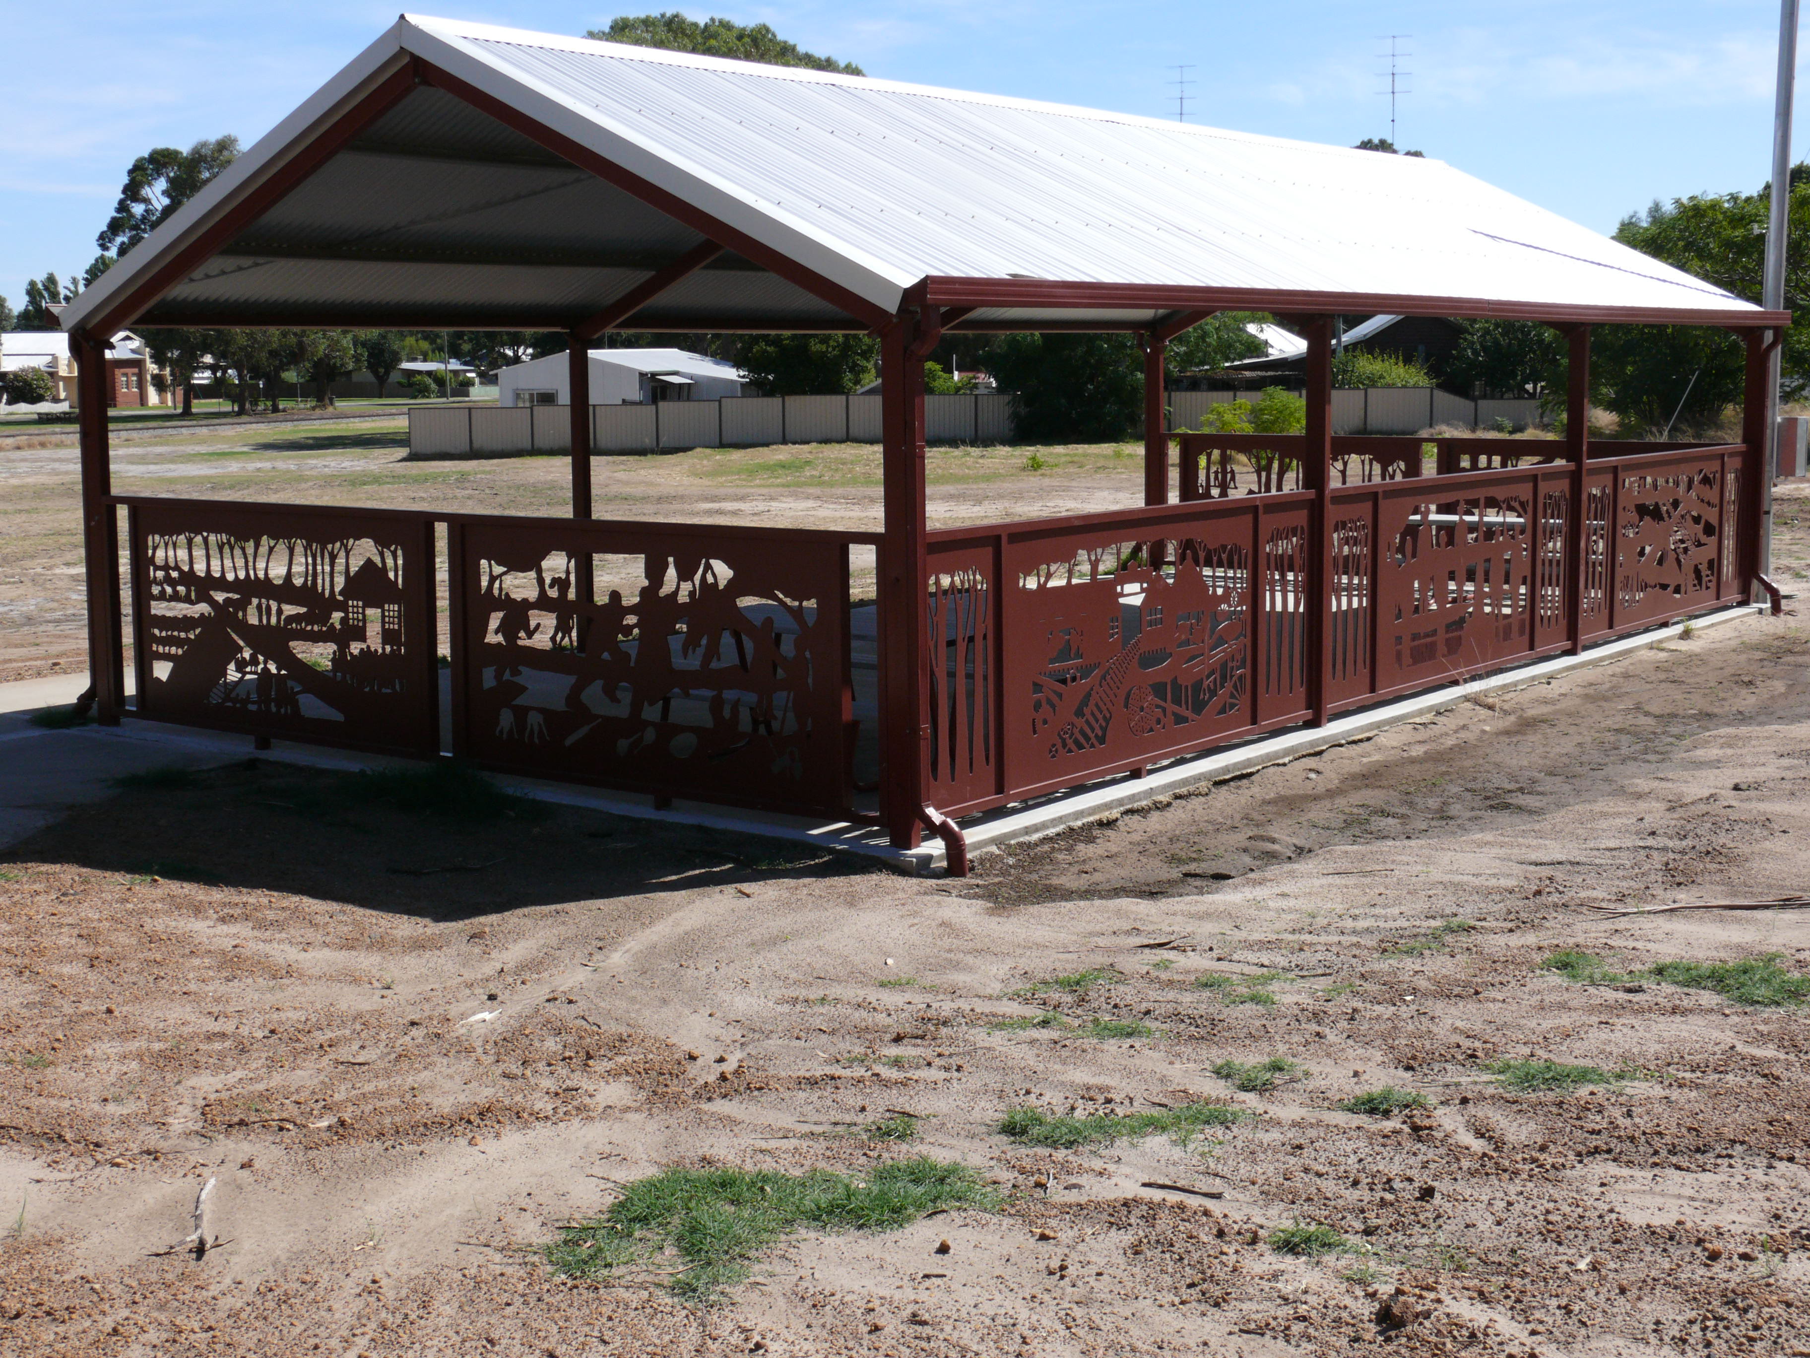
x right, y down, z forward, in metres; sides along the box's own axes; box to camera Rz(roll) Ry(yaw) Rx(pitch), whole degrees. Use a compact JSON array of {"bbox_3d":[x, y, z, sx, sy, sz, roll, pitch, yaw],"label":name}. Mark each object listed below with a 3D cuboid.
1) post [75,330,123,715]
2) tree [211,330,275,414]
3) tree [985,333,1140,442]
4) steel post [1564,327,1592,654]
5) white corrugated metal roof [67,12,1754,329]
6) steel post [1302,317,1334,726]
[{"bbox_3d":[-4.802,-0.898,13.776,0.125,2.400,0.070,5,10,37],"label":"post"},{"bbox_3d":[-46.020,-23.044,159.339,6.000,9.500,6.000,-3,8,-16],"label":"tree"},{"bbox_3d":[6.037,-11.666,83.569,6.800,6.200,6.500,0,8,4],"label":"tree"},{"bbox_3d":[4.815,-1.370,16.477,0.125,2.400,0.070,5,10,37],"label":"steel post"},{"bbox_3d":[1.229,-3.296,16.519,6.289,1.538,12.380,6,10,37],"label":"white corrugated metal roof"},{"bbox_3d":[2.398,-0.905,13.330,0.125,2.400,0.070,5,10,37],"label":"steel post"}]

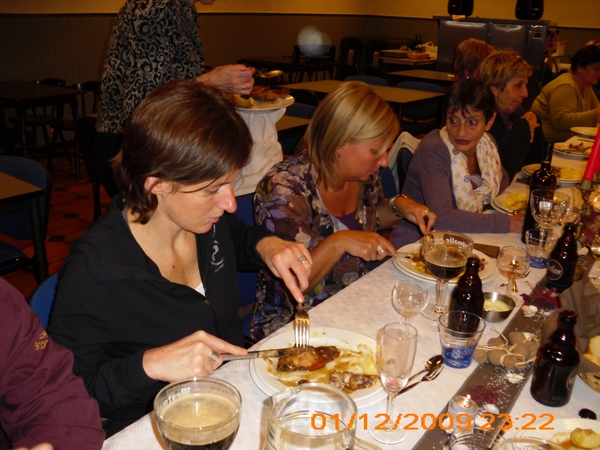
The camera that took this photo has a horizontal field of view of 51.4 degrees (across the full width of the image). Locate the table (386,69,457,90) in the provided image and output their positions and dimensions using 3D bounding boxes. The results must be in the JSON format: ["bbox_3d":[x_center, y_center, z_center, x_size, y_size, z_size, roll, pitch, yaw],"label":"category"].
[{"bbox_3d":[1.576,-1.218,6.733,1.140,0.750,0.790,16,23,33],"label":"table"}]

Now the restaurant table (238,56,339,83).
[{"bbox_3d":[-0.140,-1.610,7.603,0.850,0.750,0.920,16,23,33],"label":"restaurant table"}]

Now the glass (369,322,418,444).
[{"bbox_3d":[0.146,0.243,0.959,0.059,0.180,0.059,4,19,0],"label":"glass"}]

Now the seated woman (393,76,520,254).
[{"bbox_3d":[0.586,0.086,2.288,0.640,1.180,0.520,17,23,35],"label":"seated woman"}]

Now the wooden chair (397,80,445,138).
[{"bbox_3d":[0.928,-0.805,5.402,0.460,0.810,0.540,16,23,33],"label":"wooden chair"}]

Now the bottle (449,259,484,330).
[{"bbox_3d":[0.366,0.154,1.355,0.065,0.168,0.065,16,23,33],"label":"bottle"}]

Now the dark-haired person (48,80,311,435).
[{"bbox_3d":[-0.246,0.317,1.431,0.680,1.260,0.550,12,22,25],"label":"dark-haired person"}]

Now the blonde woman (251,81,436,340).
[{"bbox_3d":[0.134,0.170,1.951,0.660,1.220,0.530,13,22,27],"label":"blonde woman"}]

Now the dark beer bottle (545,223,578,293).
[{"bbox_3d":[0.658,0.079,1.557,0.069,0.164,0.069,4,19,0],"label":"dark beer bottle"}]

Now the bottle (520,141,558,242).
[{"bbox_3d":[0.738,-0.099,1.901,0.075,0.310,0.075,16,23,33],"label":"bottle"}]

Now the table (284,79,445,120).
[{"bbox_3d":[0.513,-0.771,5.338,1.140,0.750,0.790,16,23,33],"label":"table"}]

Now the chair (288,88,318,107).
[{"bbox_3d":[0.073,-0.709,5.017,0.460,0.810,0.530,16,23,33],"label":"chair"}]

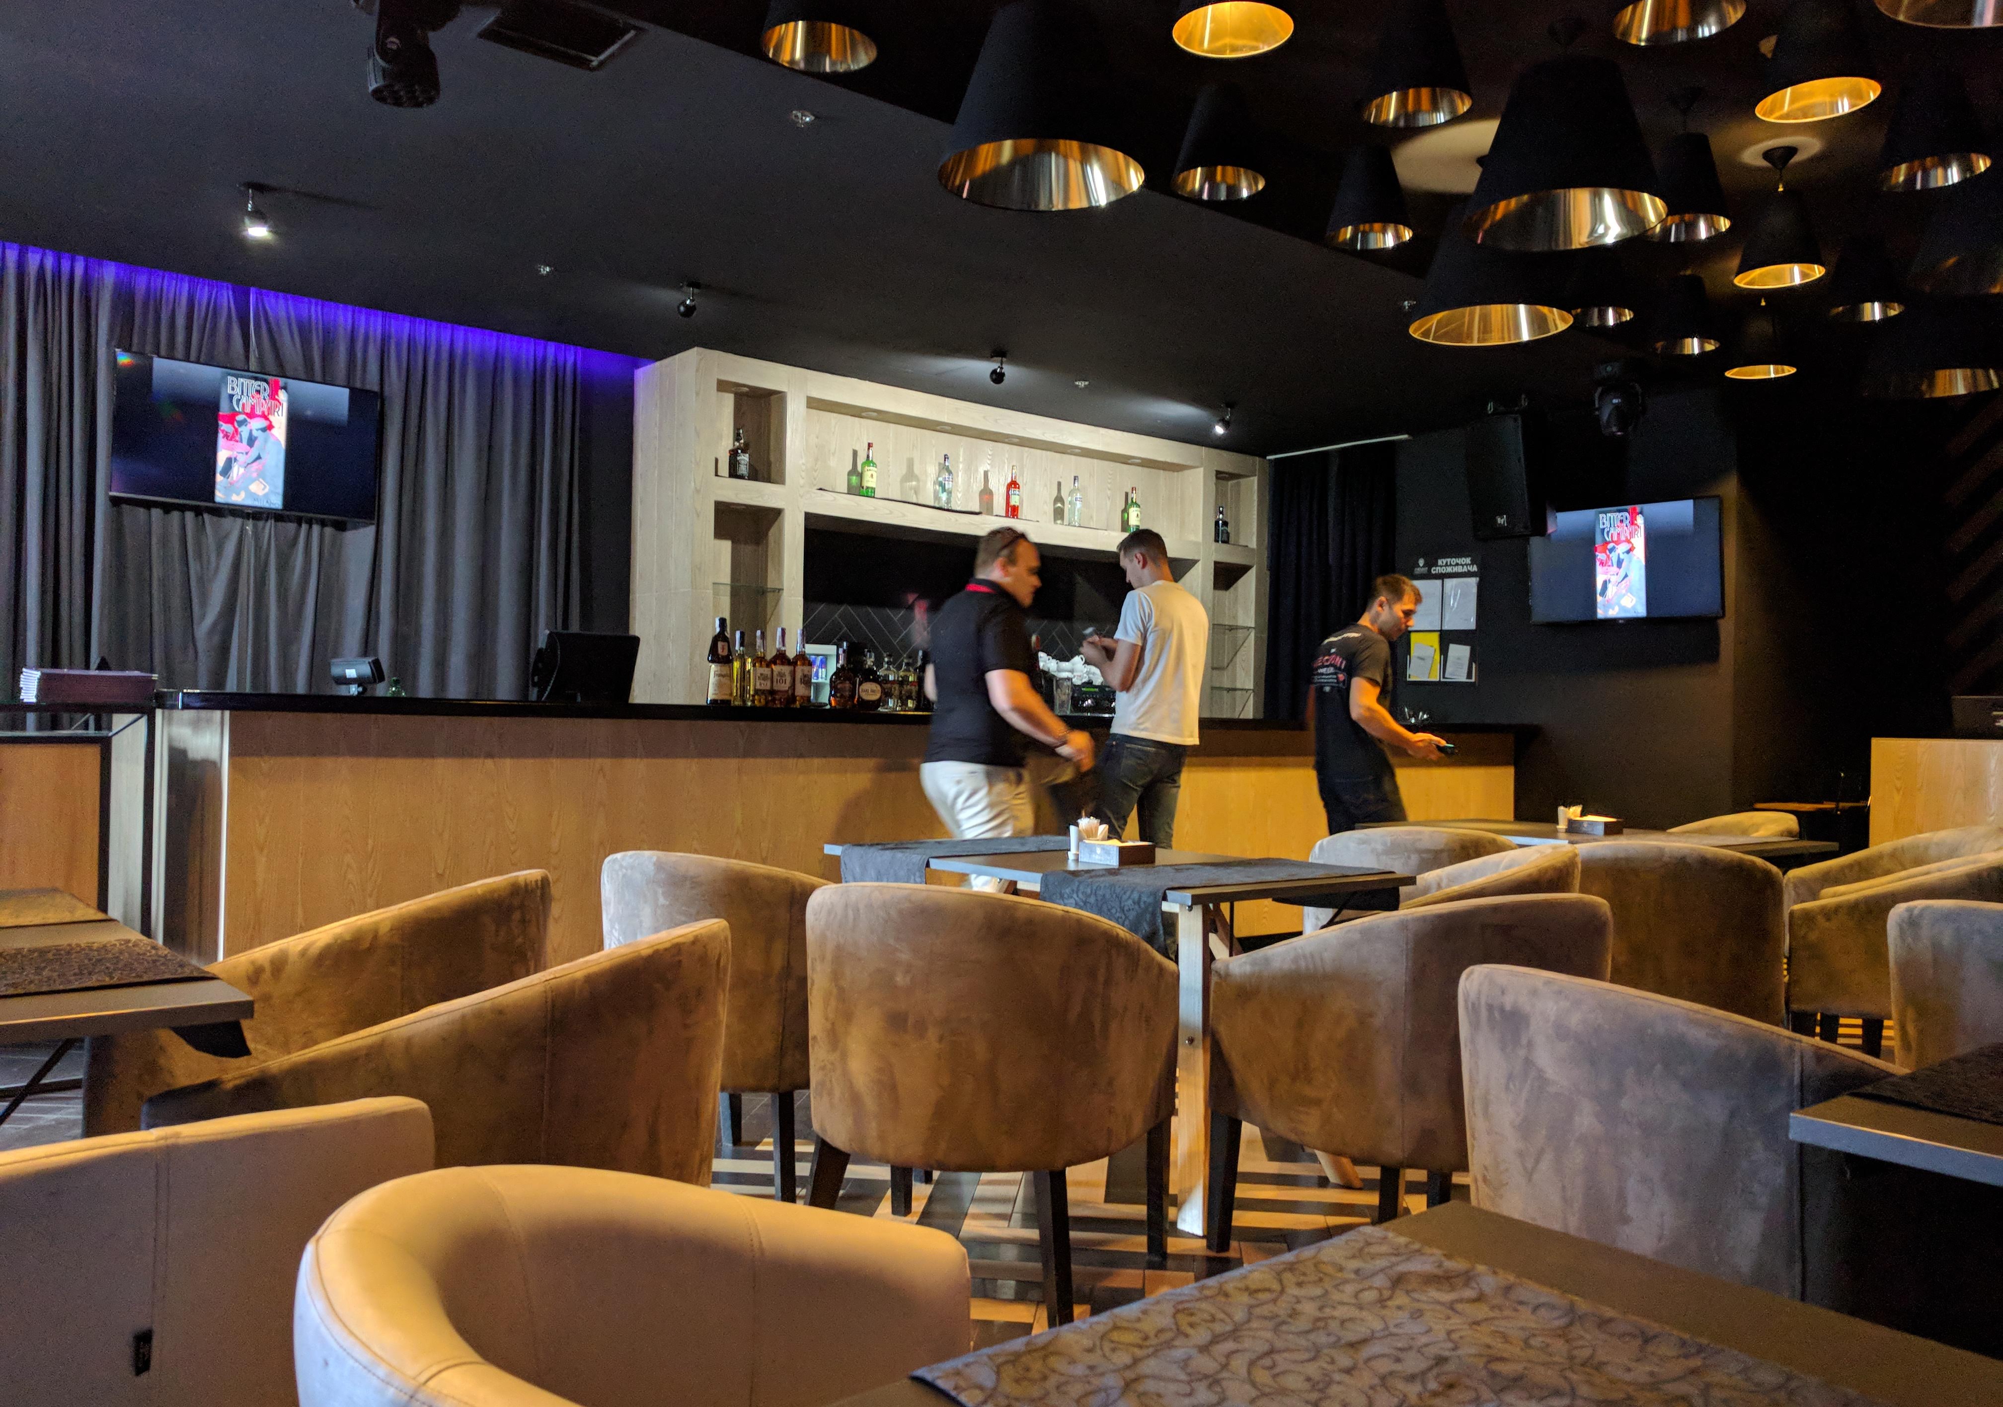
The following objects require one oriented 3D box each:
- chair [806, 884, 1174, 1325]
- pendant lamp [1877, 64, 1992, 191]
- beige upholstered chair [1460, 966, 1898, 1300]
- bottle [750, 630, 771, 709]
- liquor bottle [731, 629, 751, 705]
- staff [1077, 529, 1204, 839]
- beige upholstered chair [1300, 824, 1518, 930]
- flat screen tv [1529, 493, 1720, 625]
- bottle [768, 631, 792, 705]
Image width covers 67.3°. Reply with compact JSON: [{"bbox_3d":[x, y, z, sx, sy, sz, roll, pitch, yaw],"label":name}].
[{"bbox_3d":[-0.066,0.744,3.034,0.650,0.800,0.652,1,-1,26],"label":"chair"},{"bbox_3d":[2.963,-1.833,4.777,0.305,0.310,0.305,1,-1,0],"label":"pendant lamp"},{"bbox_3d":[0.984,0.759,2.054,0.606,0.811,0.684,2,-1,-34],"label":"beige upholstered chair"},{"bbox_3d":[-0.936,-0.139,5.850,0.078,0.298,0.078,1,-1,0],"label":"bottle"},{"bbox_3d":[-0.976,-0.127,5.617,0.060,0.287,0.060,1,-1,-20],"label":"liquor bottle"},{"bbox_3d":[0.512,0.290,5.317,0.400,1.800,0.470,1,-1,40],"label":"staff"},{"bbox_3d":[1.345,0.796,4.954,0.650,0.800,0.652,1,-1,10],"label":"beige upholstered chair"},{"bbox_3d":[3.334,-0.748,8.088,0.070,0.615,1.090,-5,3,-39],"label":"flat screen tv"},{"bbox_3d":[-0.852,-0.137,5.800,0.093,0.302,0.093,1,-1,-17],"label":"bottle"}]

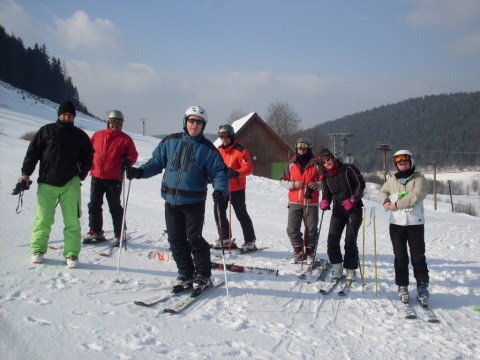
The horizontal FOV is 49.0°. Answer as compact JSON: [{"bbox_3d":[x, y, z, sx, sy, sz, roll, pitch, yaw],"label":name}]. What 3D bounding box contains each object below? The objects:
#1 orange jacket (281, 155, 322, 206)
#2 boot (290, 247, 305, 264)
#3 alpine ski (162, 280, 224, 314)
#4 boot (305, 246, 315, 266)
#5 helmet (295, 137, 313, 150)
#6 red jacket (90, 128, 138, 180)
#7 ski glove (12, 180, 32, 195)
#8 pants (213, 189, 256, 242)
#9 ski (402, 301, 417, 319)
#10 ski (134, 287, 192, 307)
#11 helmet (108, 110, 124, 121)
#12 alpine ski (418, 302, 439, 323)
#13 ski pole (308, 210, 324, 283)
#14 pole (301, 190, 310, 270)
[{"bbox_3d":[0.887,0.007,7.600,0.600,0.710,0.380,0,2,9],"label":"orange jacket"},{"bbox_3d":[0.817,1.036,7.380,0.120,0.300,0.300,3,1,30],"label":"boot"},{"bbox_3d":[-0.400,1.140,5.300,0.120,0.080,1.550,6,2,18],"label":"alpine ski"},{"bbox_3d":[0.977,1.053,7.350,0.120,0.300,0.300,3,1,14],"label":"boot"},{"bbox_3d":[0.906,-0.492,7.400,0.220,0.200,0.270,1,2,27],"label":"helmet"},{"bbox_3d":[-1.753,-0.353,7.300,0.660,0.740,0.400,0,1,7],"label":"red jacket"},{"bbox_3d":[-2.374,0.082,5.750,0.200,0.100,0.120,-31,11,-16],"label":"ski glove"},{"bbox_3d":[-0.084,0.501,8.000,0.460,0.840,0.460,-2,2,-44],"label":"pants"},{"bbox_3d":[1.940,1.385,6.170,0.115,0.090,1.570,6,2,13],"label":"ski"},{"bbox_3d":[-0.570,1.100,5.420,0.120,0.080,1.550,7,2,23],"label":"ski"},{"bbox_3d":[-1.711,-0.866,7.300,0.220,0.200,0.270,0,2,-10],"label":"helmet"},{"bbox_3d":[2.090,1.360,6.000,0.110,0.090,1.500,8,2,11],"label":"alpine ski"},{"bbox_3d":[0.934,0.778,6.448,0.060,1.070,0.060,11,-6,0],"label":"ski pole"},{"bbox_3d":[0.925,0.681,7.400,0.060,1.170,0.060,4,-1,0],"label":"pole"}]

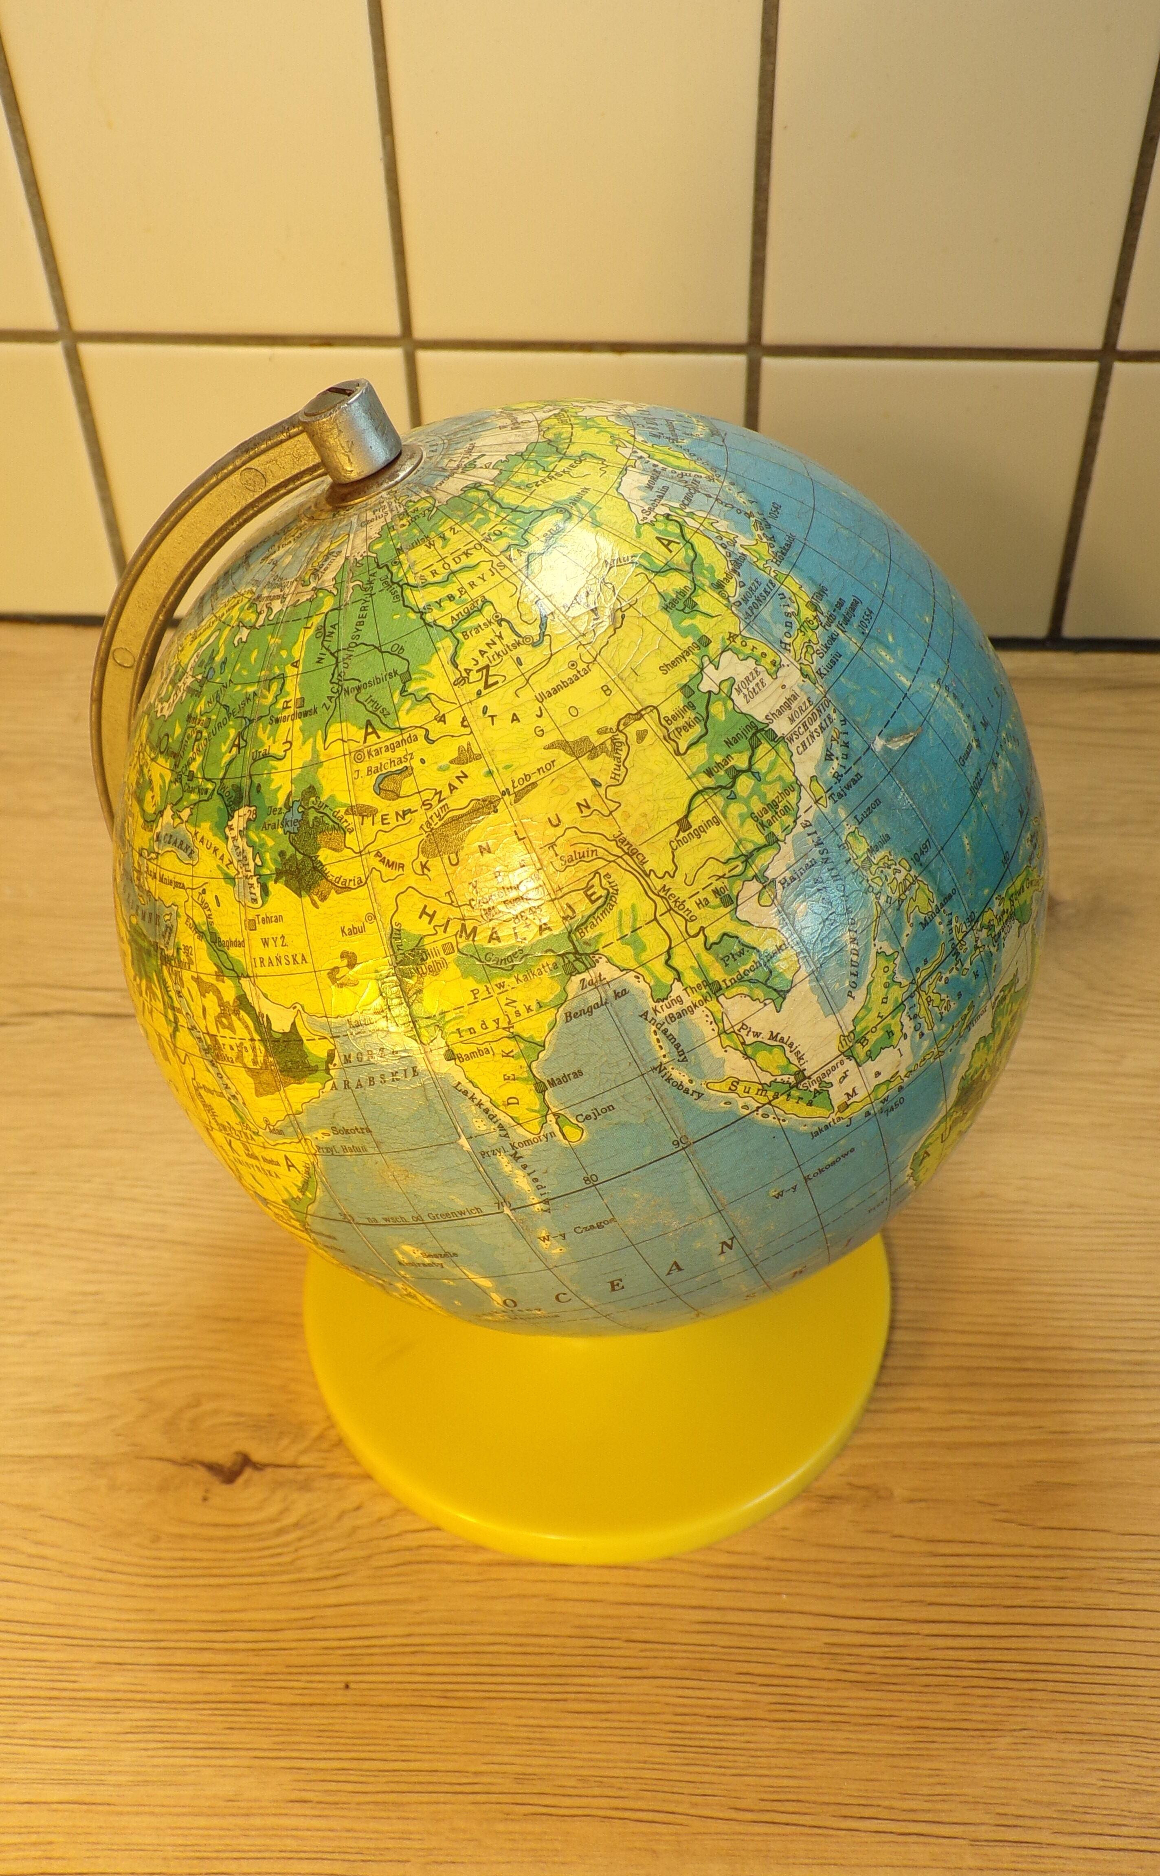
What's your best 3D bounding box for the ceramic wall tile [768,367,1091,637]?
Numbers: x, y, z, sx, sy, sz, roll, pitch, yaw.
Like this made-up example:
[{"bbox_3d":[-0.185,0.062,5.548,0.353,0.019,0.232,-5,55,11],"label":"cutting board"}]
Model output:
[{"bbox_3d":[0.102,-0.136,0.537,0.098,0.096,0.007,2,44,4],"label":"ceramic wall tile"}]

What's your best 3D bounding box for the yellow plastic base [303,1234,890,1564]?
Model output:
[{"bbox_3d":[0.003,0.068,0.382,0.131,0.032,0.131,2,44,4],"label":"yellow plastic base"}]

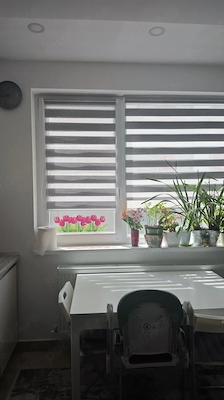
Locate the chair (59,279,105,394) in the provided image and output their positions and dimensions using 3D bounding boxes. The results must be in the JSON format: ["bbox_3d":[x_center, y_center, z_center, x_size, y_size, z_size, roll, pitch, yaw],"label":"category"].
[{"bbox_3d":[-0.130,1.041,1.949,0.460,0.770,0.430,0,2,4],"label":"chair"}]

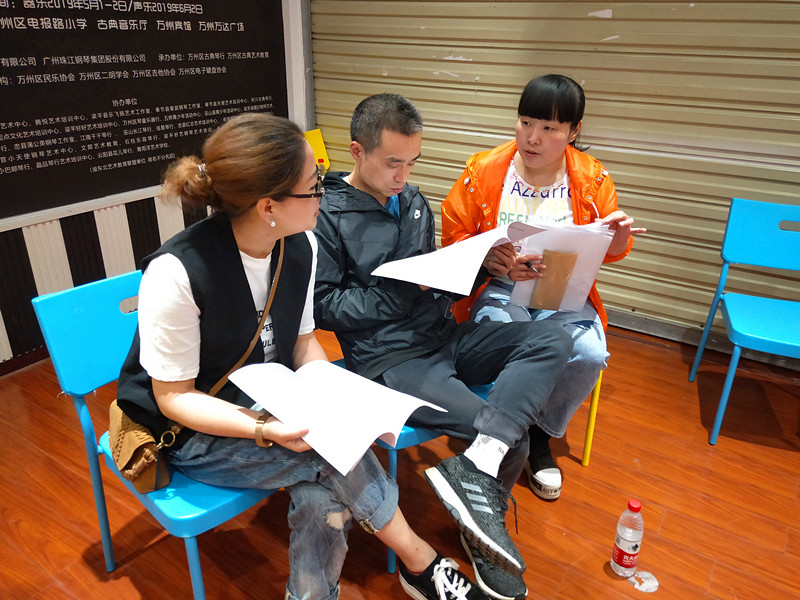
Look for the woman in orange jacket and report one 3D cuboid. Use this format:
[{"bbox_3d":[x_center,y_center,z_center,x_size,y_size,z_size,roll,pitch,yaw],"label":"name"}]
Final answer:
[{"bbox_3d":[0.413,-0.023,1.806,0.550,1.264,0.600,8,24,15],"label":"woman in orange jacket"}]

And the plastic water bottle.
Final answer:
[{"bbox_3d":[0.622,0.645,1.573,0.065,0.226,0.065,1,23,0],"label":"plastic water bottle"}]

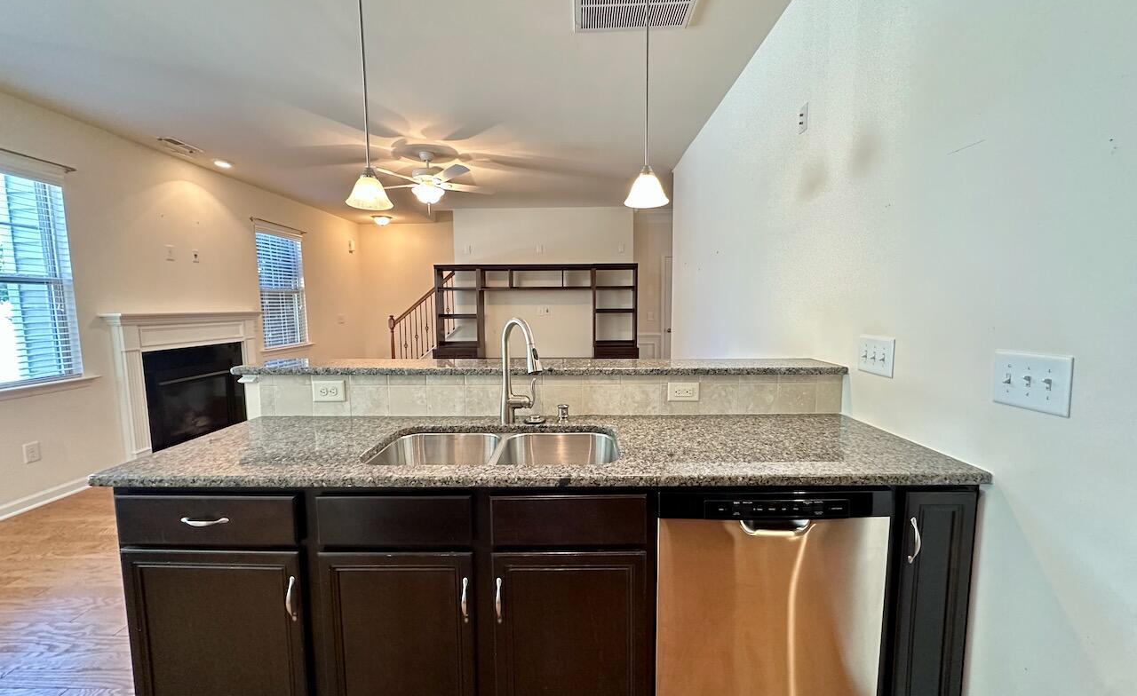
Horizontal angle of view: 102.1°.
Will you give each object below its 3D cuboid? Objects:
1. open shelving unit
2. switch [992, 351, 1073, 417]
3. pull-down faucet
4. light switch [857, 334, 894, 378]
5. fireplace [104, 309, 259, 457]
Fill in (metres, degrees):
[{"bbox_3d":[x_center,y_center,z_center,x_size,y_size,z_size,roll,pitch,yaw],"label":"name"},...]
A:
[{"bbox_3d":[-0.441,-0.220,6.594,2.841,1.913,0.475,0,5,1],"label":"open shelving unit"},{"bbox_3d":[1.039,0.077,1.045,0.016,0.124,0.174,0,5,1],"label":"switch"},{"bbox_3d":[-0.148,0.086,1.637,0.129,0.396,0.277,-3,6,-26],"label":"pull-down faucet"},{"bbox_3d":[1.053,0.027,1.589,0.016,0.124,0.176,0,5,1],"label":"light switch"},{"bbox_3d":[-3.588,0.316,4.455,0.198,1.298,1.584,0,5,1],"label":"fireplace"}]

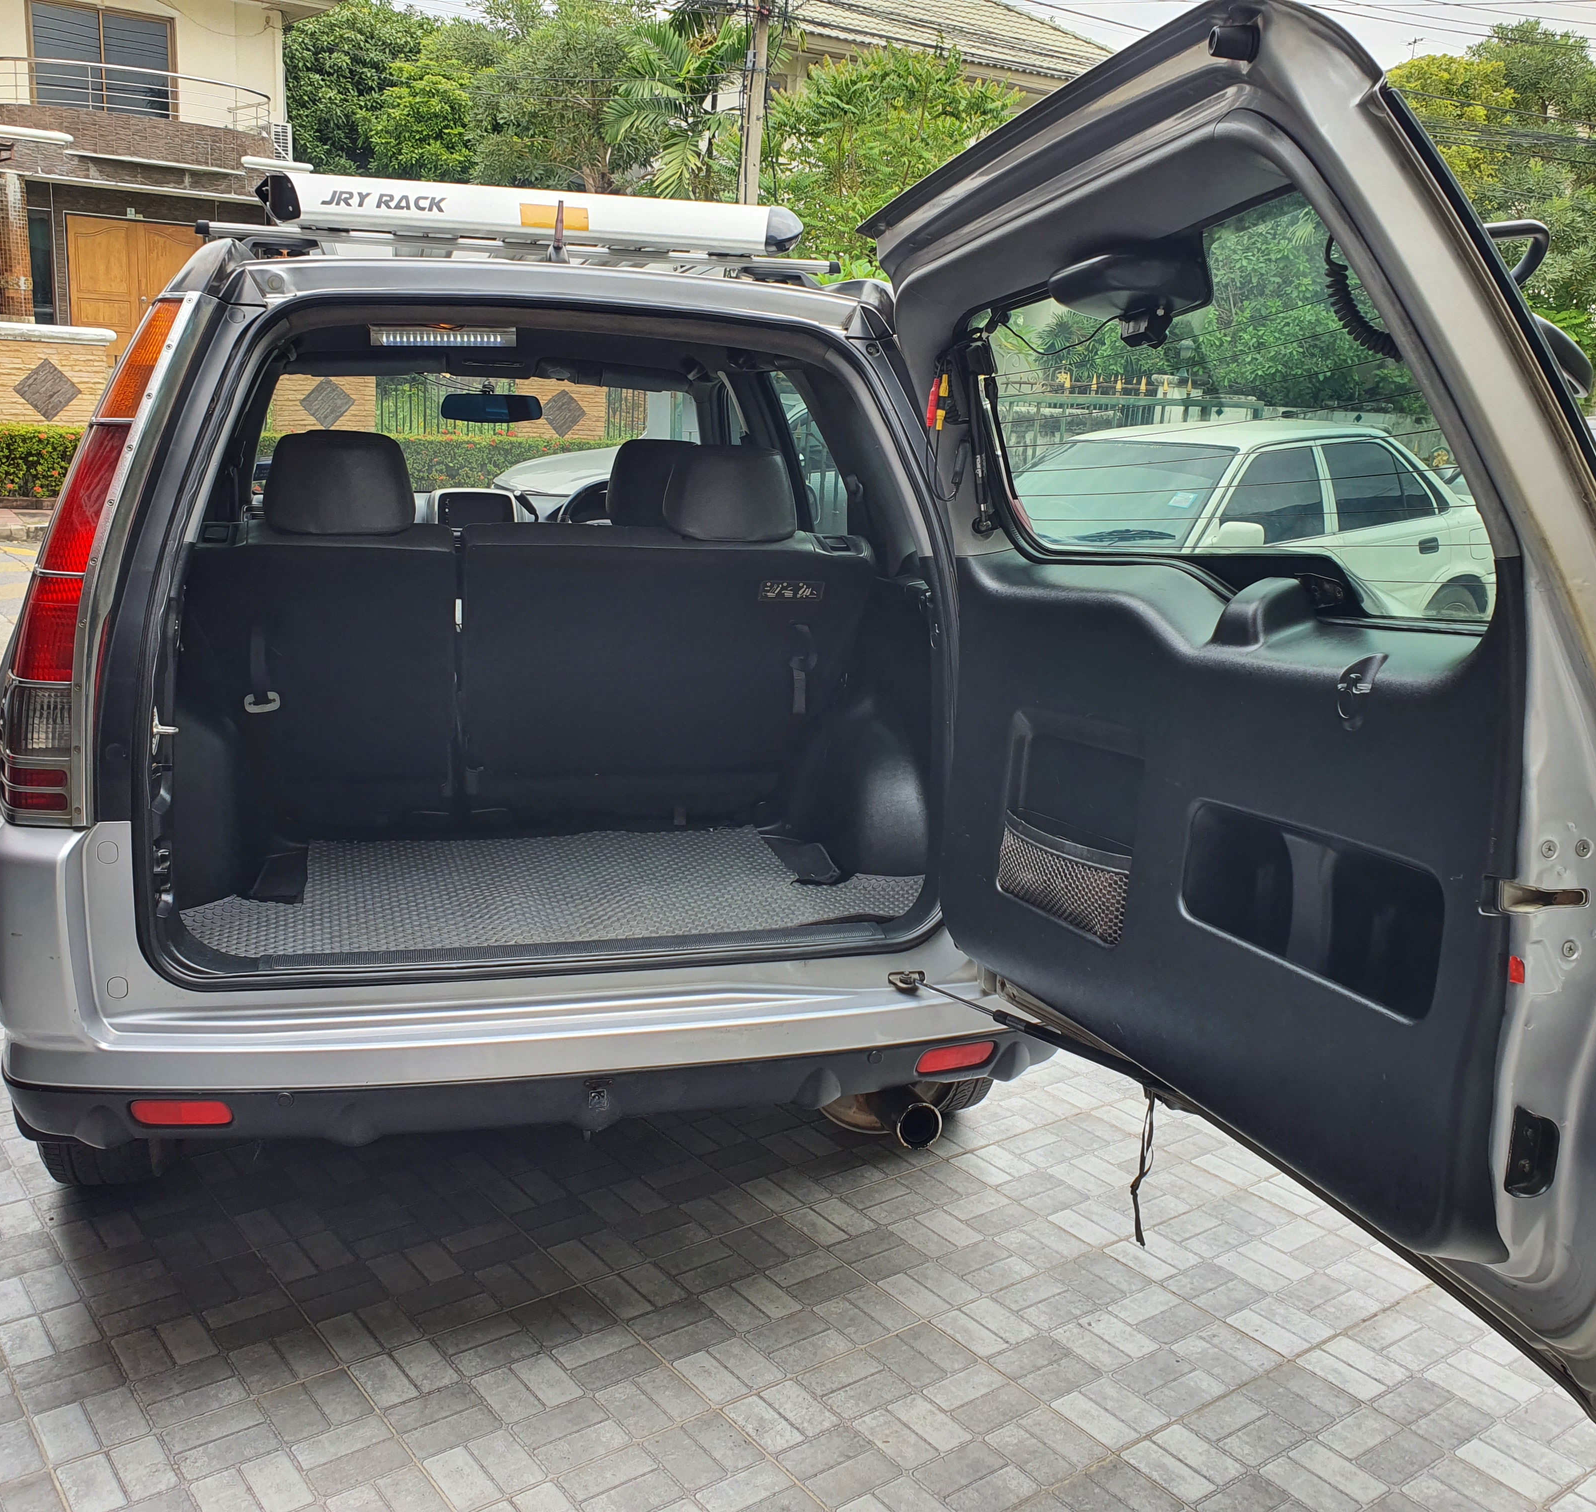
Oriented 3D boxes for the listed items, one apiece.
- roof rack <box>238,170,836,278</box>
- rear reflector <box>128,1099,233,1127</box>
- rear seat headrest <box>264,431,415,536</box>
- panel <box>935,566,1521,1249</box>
[{"bbox_3d":[-0.548,-1.035,3.152,1.080,0.160,1.100,-1,12,-13],"label":"roof rack"},{"bbox_3d":[-0.872,0.503,2.145,0.150,0.037,0.024,1,11,0],"label":"rear reflector"},{"bbox_3d":[-0.861,-0.503,2.834,0.265,0.195,0.125,-1,20,-13],"label":"rear seat headrest"},{"bbox_3d":[0.512,0.082,1.919,0.100,0.660,1.000,-4,13,-25],"label":"panel"}]

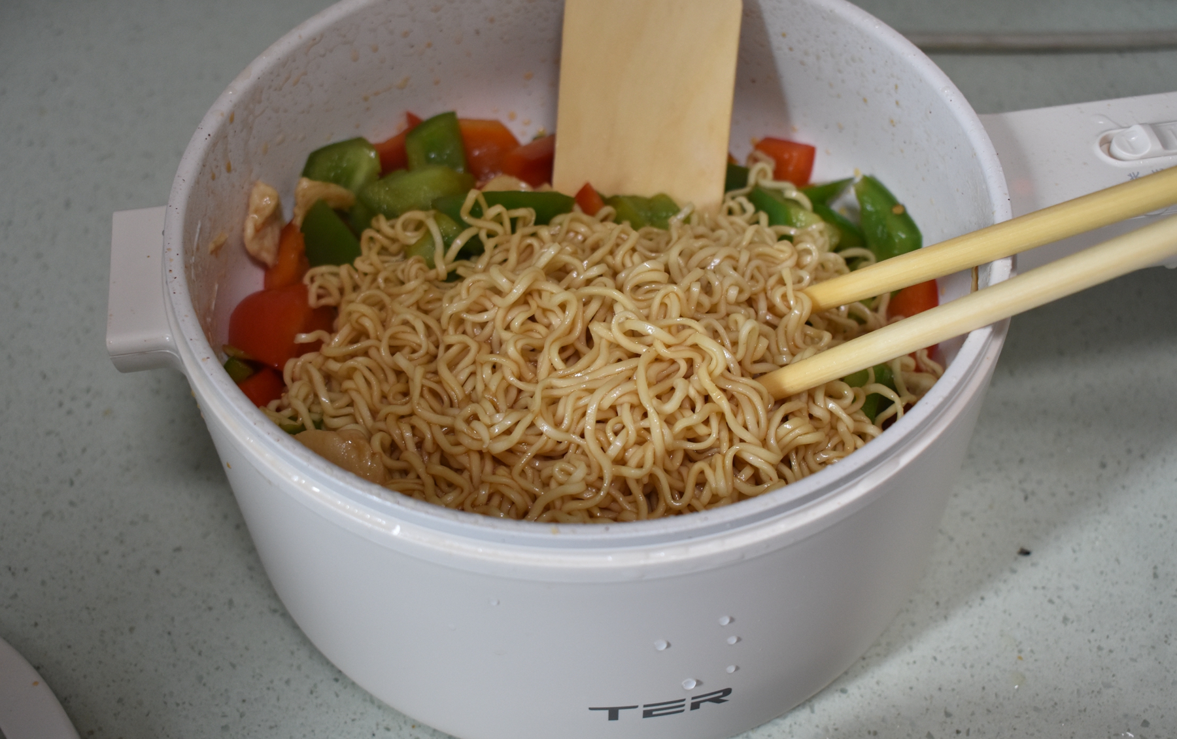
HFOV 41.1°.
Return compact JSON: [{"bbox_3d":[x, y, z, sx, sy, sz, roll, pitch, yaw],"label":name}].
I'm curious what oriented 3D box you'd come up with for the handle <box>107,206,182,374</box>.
[{"bbox_3d":[-0.099,-0.018,0.357,0.017,0.012,0.042,-8,50,-6],"label":"handle"}]

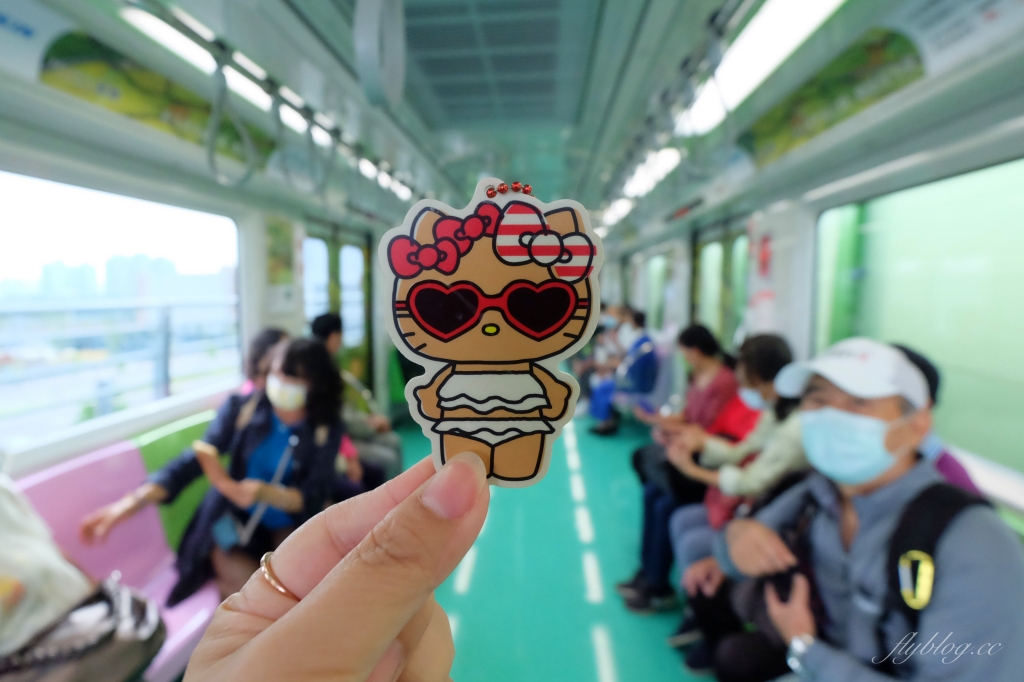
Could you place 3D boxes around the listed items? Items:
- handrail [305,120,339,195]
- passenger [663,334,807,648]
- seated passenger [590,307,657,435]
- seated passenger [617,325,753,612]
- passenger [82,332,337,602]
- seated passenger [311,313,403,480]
[{"bbox_3d":[-0.725,-0.664,1.635,0.050,0.290,0.140,0,8,4],"label":"handrail"},{"bbox_3d":[0.864,0.593,1.567,0.630,1.210,0.480,1,9,10],"label":"passenger"},{"bbox_3d":[1.062,0.263,3.916,0.680,1.170,0.500,0,8,4],"label":"seated passenger"},{"bbox_3d":[0.819,0.541,1.917,0.680,1.210,0.480,0,8,4],"label":"seated passenger"},{"bbox_3d":[-0.925,0.605,1.646,0.780,1.200,0.800,-7,11,-38],"label":"passenger"},{"bbox_3d":[-0.851,0.452,2.540,0.700,1.240,0.500,0,8,1],"label":"seated passenger"}]

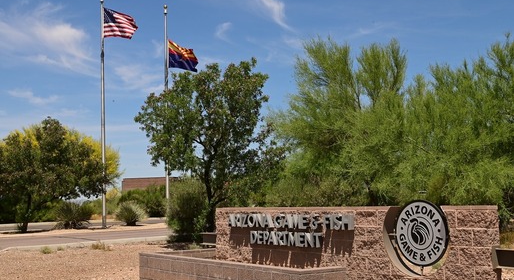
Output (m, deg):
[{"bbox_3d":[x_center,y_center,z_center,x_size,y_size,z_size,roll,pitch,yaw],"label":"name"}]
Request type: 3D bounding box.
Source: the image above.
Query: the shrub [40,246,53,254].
[{"bbox_3d":[-6.100,3.173,18.607,0.348,0.229,0.330,0,-5,-18],"label":"shrub"}]

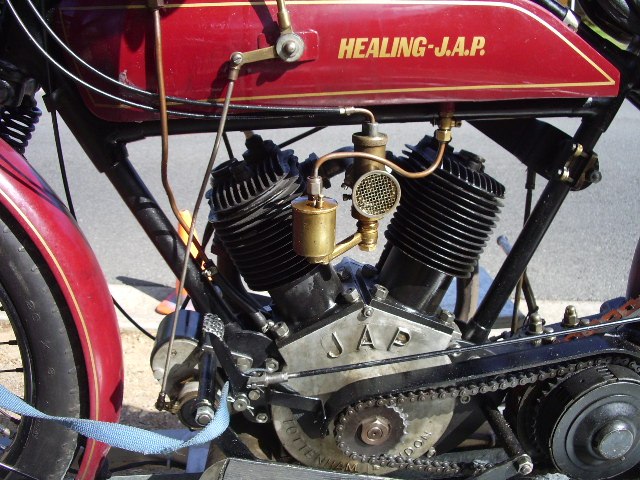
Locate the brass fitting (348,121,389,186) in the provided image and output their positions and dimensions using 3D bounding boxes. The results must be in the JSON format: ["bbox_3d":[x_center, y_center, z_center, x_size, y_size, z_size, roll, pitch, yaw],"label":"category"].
[{"bbox_3d":[0.053,-0.094,0.717,0.041,0.070,0.041,-3,21,-9],"label":"brass fitting"}]

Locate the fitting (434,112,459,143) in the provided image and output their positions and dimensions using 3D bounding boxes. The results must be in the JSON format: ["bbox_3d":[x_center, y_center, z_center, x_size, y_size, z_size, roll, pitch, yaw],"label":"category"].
[{"bbox_3d":[0.140,-0.124,0.715,0.027,0.034,0.022,-3,21,-9],"label":"fitting"}]

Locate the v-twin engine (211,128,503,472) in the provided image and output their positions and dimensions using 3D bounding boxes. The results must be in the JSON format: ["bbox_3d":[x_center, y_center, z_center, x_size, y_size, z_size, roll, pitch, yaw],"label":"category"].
[{"bbox_3d":[0.047,0.090,0.822,0.360,0.455,0.220,-3,21,-9],"label":"v-twin engine"}]

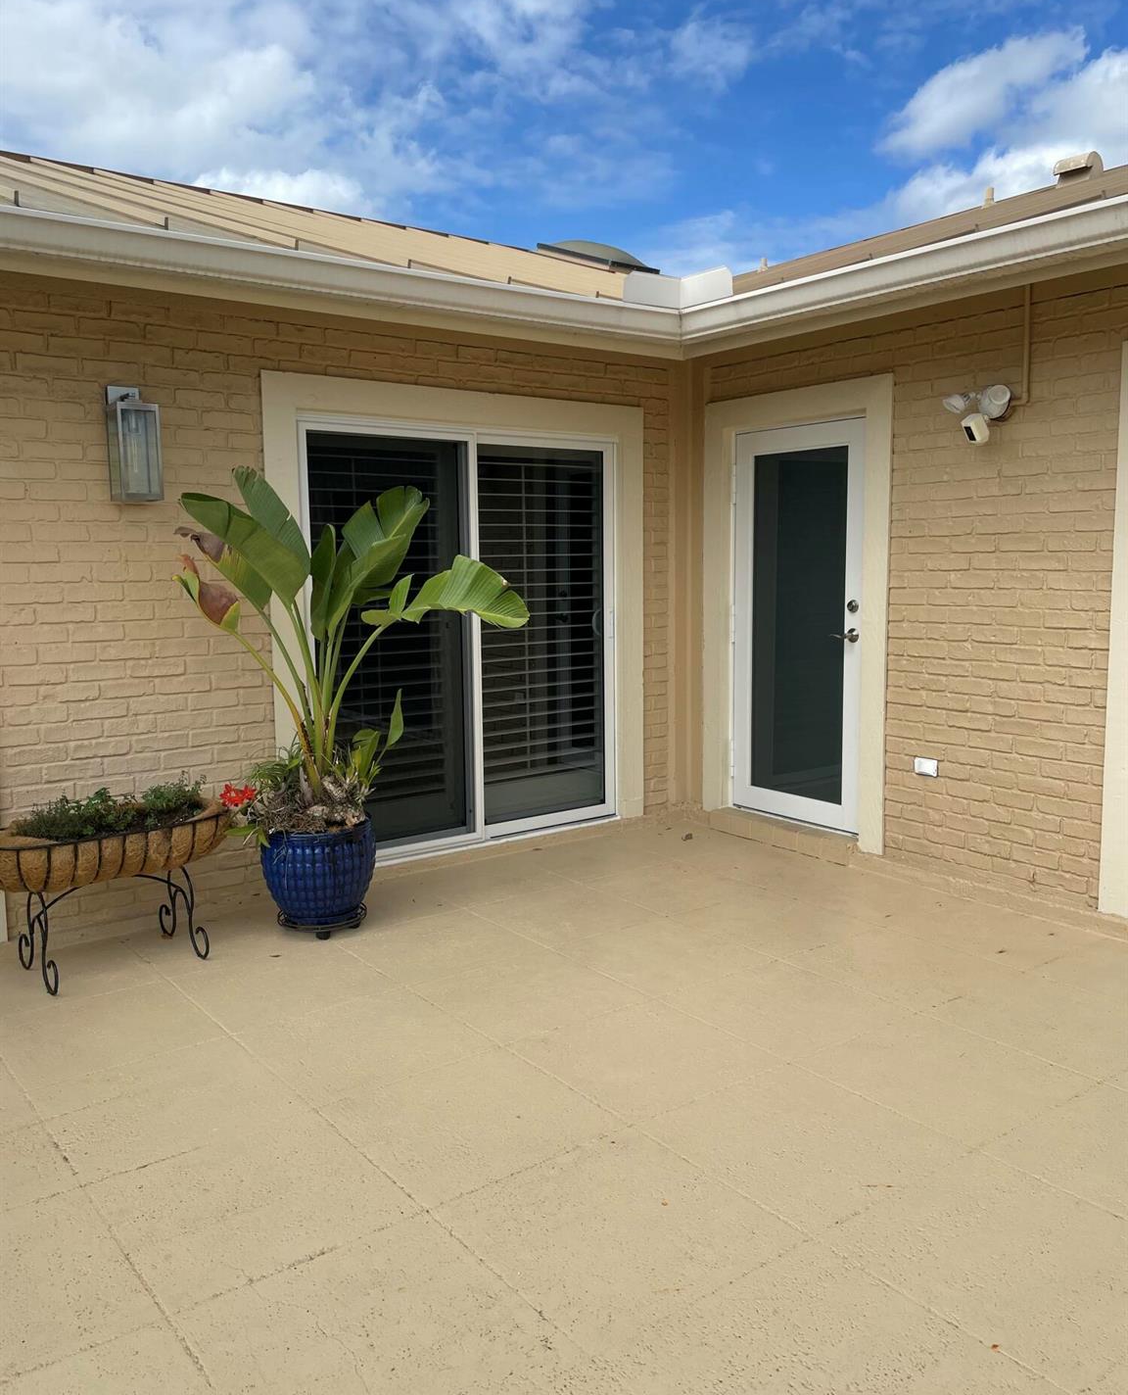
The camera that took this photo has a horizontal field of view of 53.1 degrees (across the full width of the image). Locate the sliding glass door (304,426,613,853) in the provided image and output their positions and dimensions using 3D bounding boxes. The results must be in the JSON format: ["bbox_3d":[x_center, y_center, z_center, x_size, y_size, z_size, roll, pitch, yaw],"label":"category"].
[{"bbox_3d":[-0.447,-0.277,5.600,1.830,2.030,0.100,-6,8,-38],"label":"sliding glass door"}]

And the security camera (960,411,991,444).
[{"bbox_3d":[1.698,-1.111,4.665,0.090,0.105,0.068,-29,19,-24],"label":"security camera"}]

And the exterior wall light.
[{"bbox_3d":[-1.674,-0.988,4.401,0.157,0.450,0.165,-6,8,-38],"label":"exterior wall light"}]

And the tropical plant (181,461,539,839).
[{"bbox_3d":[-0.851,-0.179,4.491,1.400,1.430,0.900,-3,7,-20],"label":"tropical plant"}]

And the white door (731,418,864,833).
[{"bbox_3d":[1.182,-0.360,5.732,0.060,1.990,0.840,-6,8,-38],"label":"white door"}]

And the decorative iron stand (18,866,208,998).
[{"bbox_3d":[-1.673,0.829,4.205,0.580,0.330,0.420,-6,8,-38],"label":"decorative iron stand"}]

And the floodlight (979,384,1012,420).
[{"bbox_3d":[1.770,-1.209,4.632,0.125,0.140,0.125,5,9,40],"label":"floodlight"}]

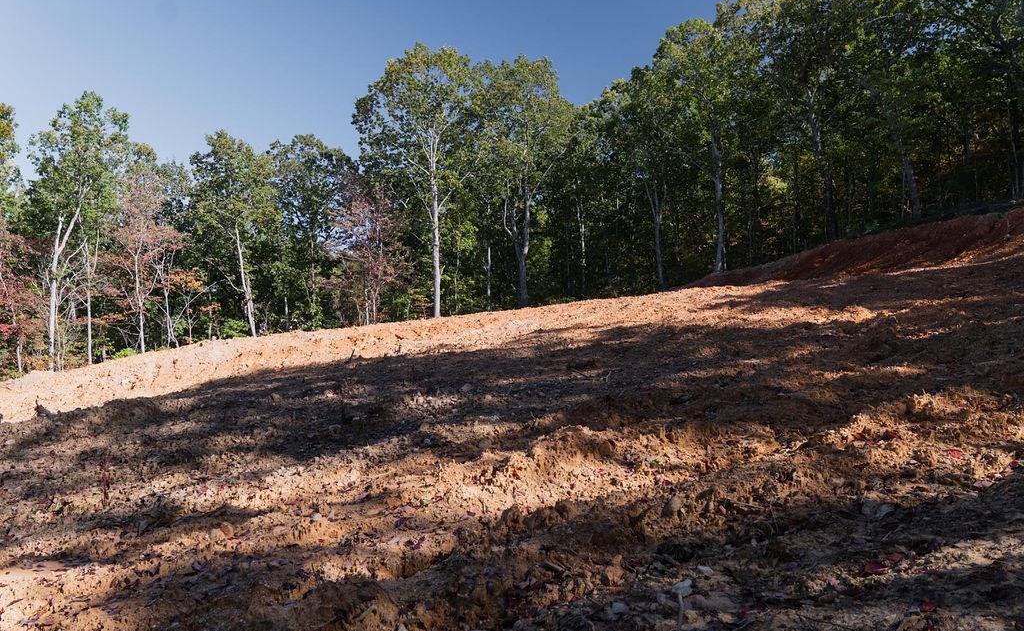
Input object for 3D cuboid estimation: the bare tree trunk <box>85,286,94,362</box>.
[{"bbox_3d":[-21.980,0.468,37.000,0.286,3.954,0.300,-1,-2,0],"label":"bare tree trunk"}]

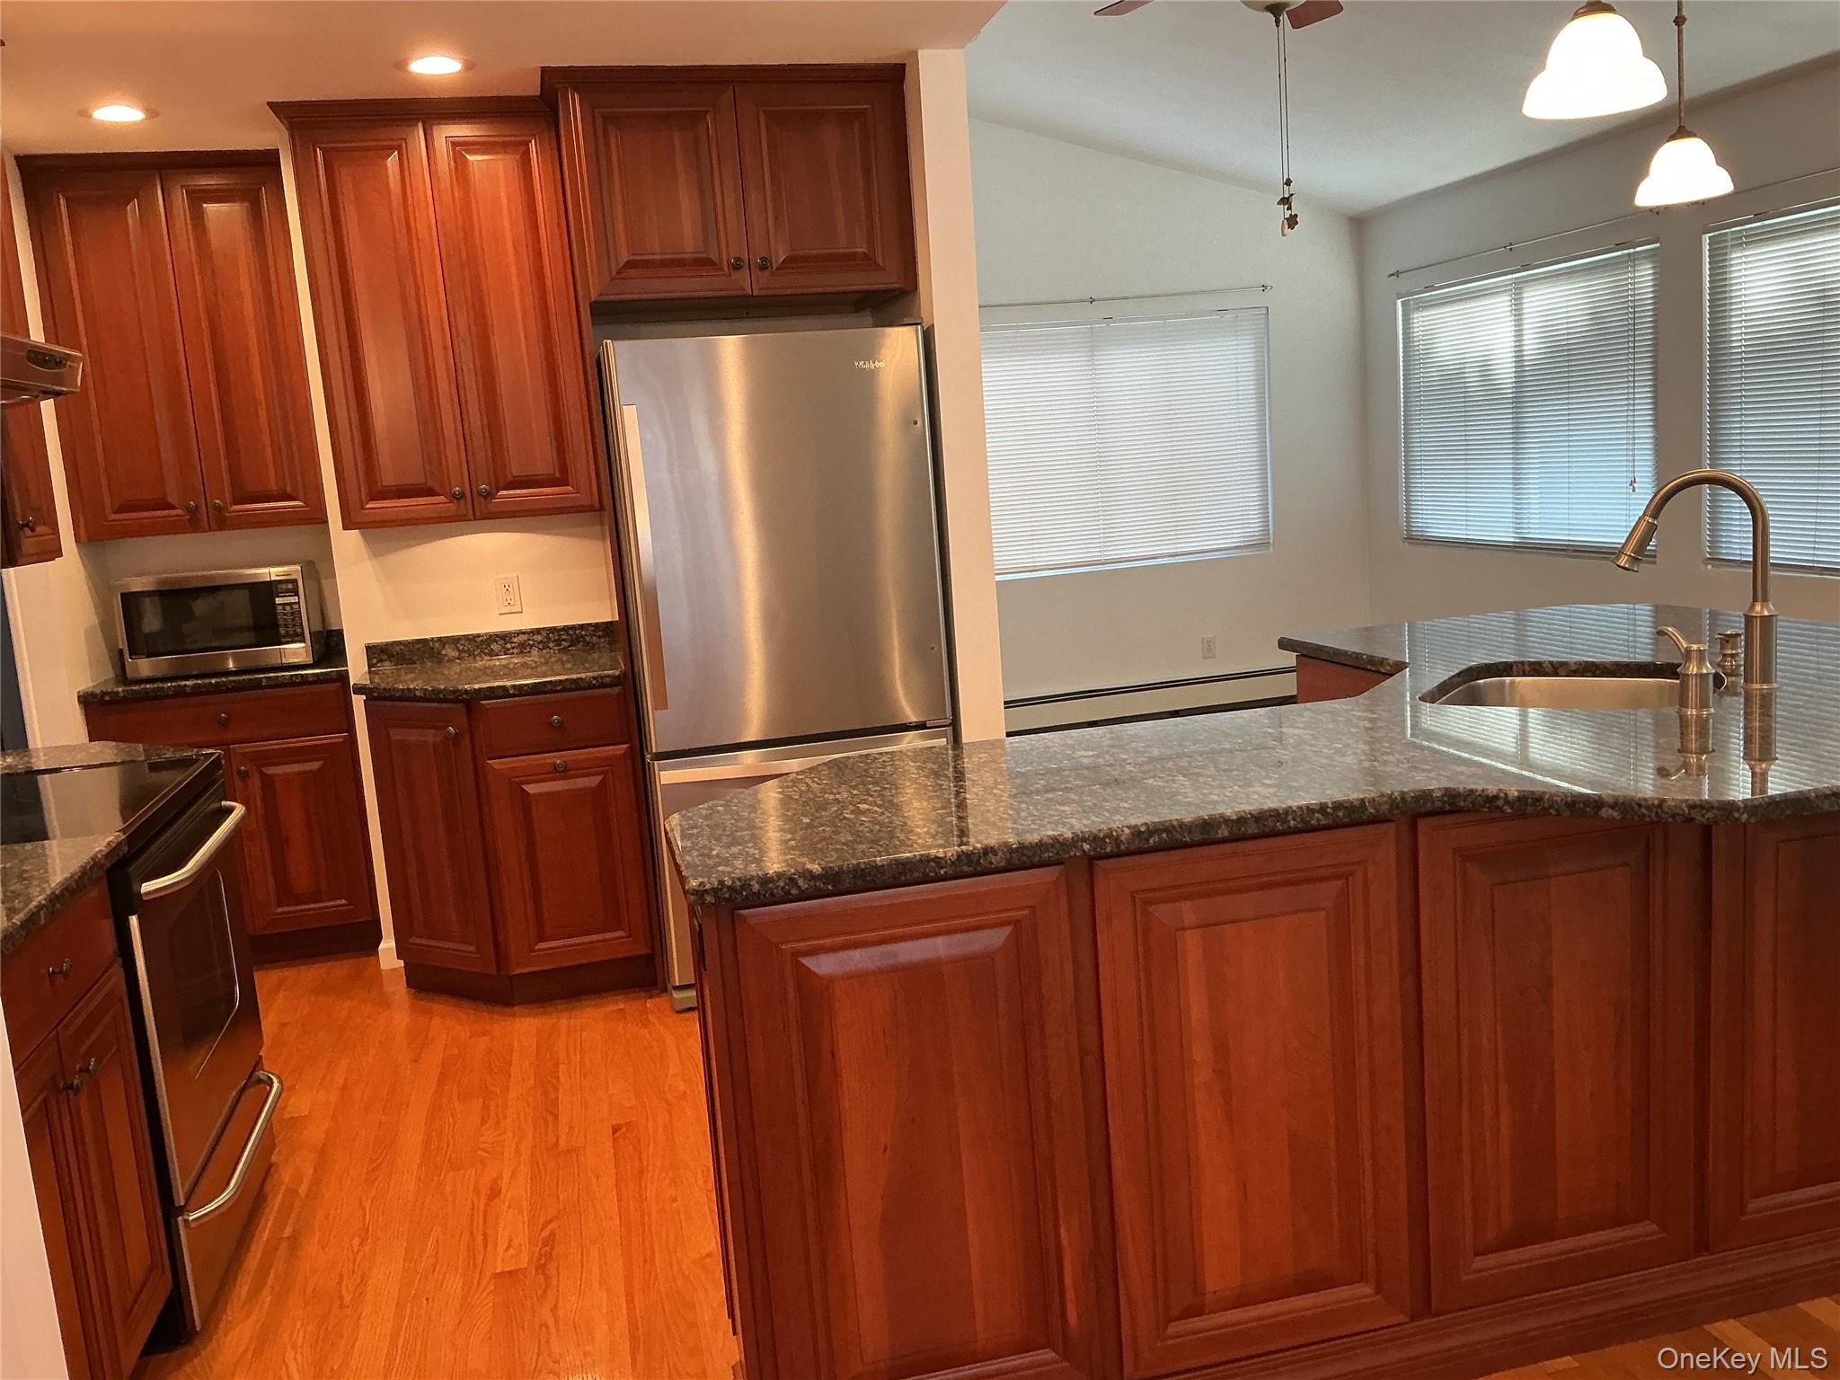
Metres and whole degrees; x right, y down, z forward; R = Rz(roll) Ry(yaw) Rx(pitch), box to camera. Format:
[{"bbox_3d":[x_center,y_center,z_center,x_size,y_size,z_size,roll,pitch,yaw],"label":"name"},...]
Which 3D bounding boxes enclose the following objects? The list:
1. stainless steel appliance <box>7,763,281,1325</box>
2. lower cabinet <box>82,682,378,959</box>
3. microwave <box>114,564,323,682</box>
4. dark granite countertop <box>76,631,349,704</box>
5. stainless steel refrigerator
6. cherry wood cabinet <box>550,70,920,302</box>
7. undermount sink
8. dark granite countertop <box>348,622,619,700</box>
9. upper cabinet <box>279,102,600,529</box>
[{"bbox_3d":[-1.689,0.673,2.966,0.690,0.922,0.750,-6,10,-11],"label":"stainless steel appliance"},{"bbox_3d":[-2.090,0.400,4.881,0.738,0.882,0.550,-6,10,-11],"label":"lower cabinet"},{"bbox_3d":[-2.163,-0.228,4.828,0.528,0.311,0.395,-6,10,-11],"label":"microwave"},{"bbox_3d":[-2.121,-0.082,4.780,0.743,0.112,0.550,-6,10,-11],"label":"dark granite countertop"},{"bbox_3d":[-0.389,-0.087,4.386,0.800,1.778,0.770,-6,10,-11],"label":"stainless steel refrigerator"},{"bbox_3d":[-0.525,-1.349,4.263,0.915,0.565,0.640,-6,10,-11],"label":"cherry wood cabinet"},{"bbox_3d":[1.324,0.118,3.104,0.530,0.210,0.560,2,11,31],"label":"undermount sink"},{"bbox_3d":[-1.213,-0.071,4.325,0.745,0.115,0.570,-6,10,-11],"label":"dark granite countertop"},{"bbox_3d":[-1.305,-1.026,4.289,0.710,1.100,0.340,-6,10,-11],"label":"upper cabinet"}]

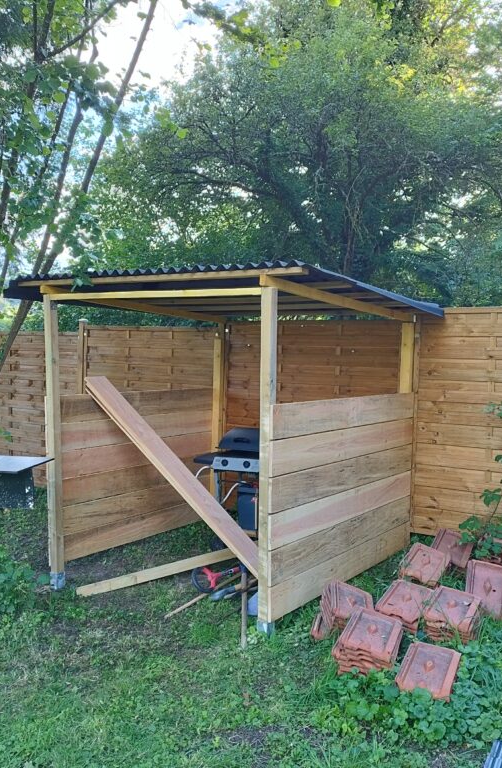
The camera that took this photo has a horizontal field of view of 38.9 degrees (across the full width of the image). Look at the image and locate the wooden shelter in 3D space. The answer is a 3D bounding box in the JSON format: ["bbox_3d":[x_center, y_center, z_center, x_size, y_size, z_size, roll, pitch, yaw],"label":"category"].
[{"bbox_3d":[-0.122,0.326,5.339,2.480,2.150,2.170,2,2,35],"label":"wooden shelter"}]

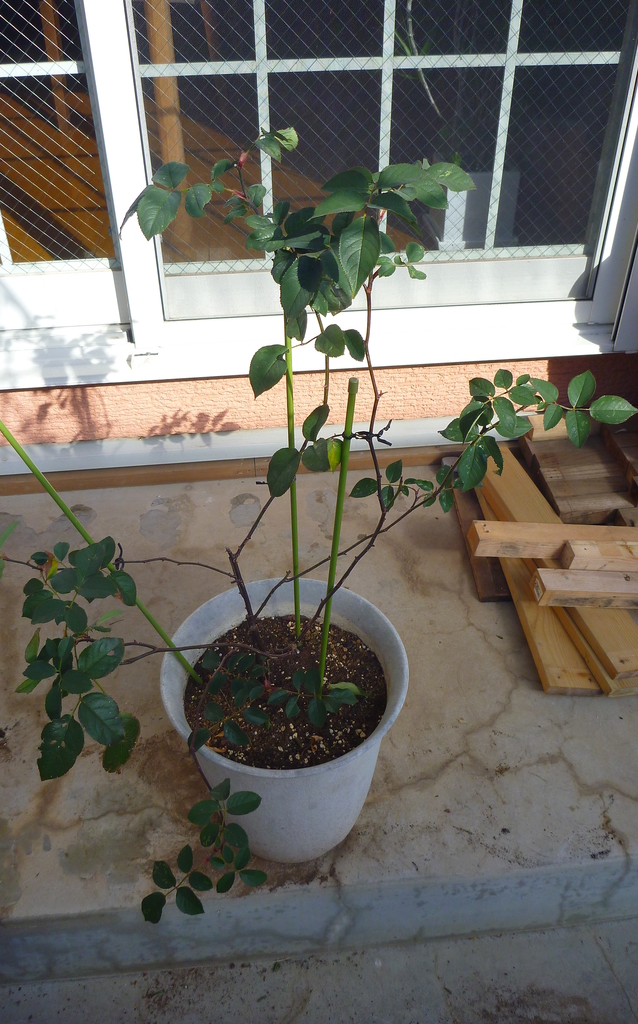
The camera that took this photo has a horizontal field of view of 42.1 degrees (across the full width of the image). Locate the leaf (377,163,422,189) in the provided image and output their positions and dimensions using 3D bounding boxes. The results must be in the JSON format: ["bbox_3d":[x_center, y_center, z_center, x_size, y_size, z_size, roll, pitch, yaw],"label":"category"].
[{"bbox_3d":[0.071,-0.288,0.718,0.042,0.012,0.022,-17,74,-1],"label":"leaf"}]

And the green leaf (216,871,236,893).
[{"bbox_3d":[-0.098,0.386,0.865,0.016,0.005,0.027,32,54,23],"label":"green leaf"}]

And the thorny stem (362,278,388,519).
[{"bbox_3d":[0.056,-0.117,0.829,0.025,0.272,0.021,-7,38,0],"label":"thorny stem"}]

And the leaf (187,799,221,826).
[{"bbox_3d":[-0.123,0.319,0.880,0.037,0.006,0.025,-17,64,-15],"label":"leaf"}]

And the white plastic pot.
[{"bbox_3d":[-0.039,0.295,1.095,0.307,0.274,0.307,-1,39,0],"label":"white plastic pot"}]

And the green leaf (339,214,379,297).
[{"bbox_3d":[0.032,-0.203,0.655,0.033,0.064,0.014,6,0,1],"label":"green leaf"}]

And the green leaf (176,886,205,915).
[{"bbox_3d":[-0.135,0.408,0.870,0.038,0.006,0.021,37,61,17],"label":"green leaf"}]

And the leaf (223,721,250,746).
[{"bbox_3d":[-0.093,0.249,0.930,0.040,0.008,0.022,38,59,25],"label":"leaf"}]

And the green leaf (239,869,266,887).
[{"bbox_3d":[-0.080,0.444,1.015,0.037,0.010,0.018,15,53,9],"label":"green leaf"}]

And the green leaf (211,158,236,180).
[{"bbox_3d":[-0.082,-0.294,0.710,0.025,0.006,0.013,-37,89,-6],"label":"green leaf"}]

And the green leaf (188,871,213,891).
[{"bbox_3d":[-0.124,0.385,0.865,0.031,0.006,0.017,23,51,16],"label":"green leaf"}]

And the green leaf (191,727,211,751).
[{"bbox_3d":[-0.128,0.247,0.905,0.026,0.008,0.021,-40,72,0],"label":"green leaf"}]

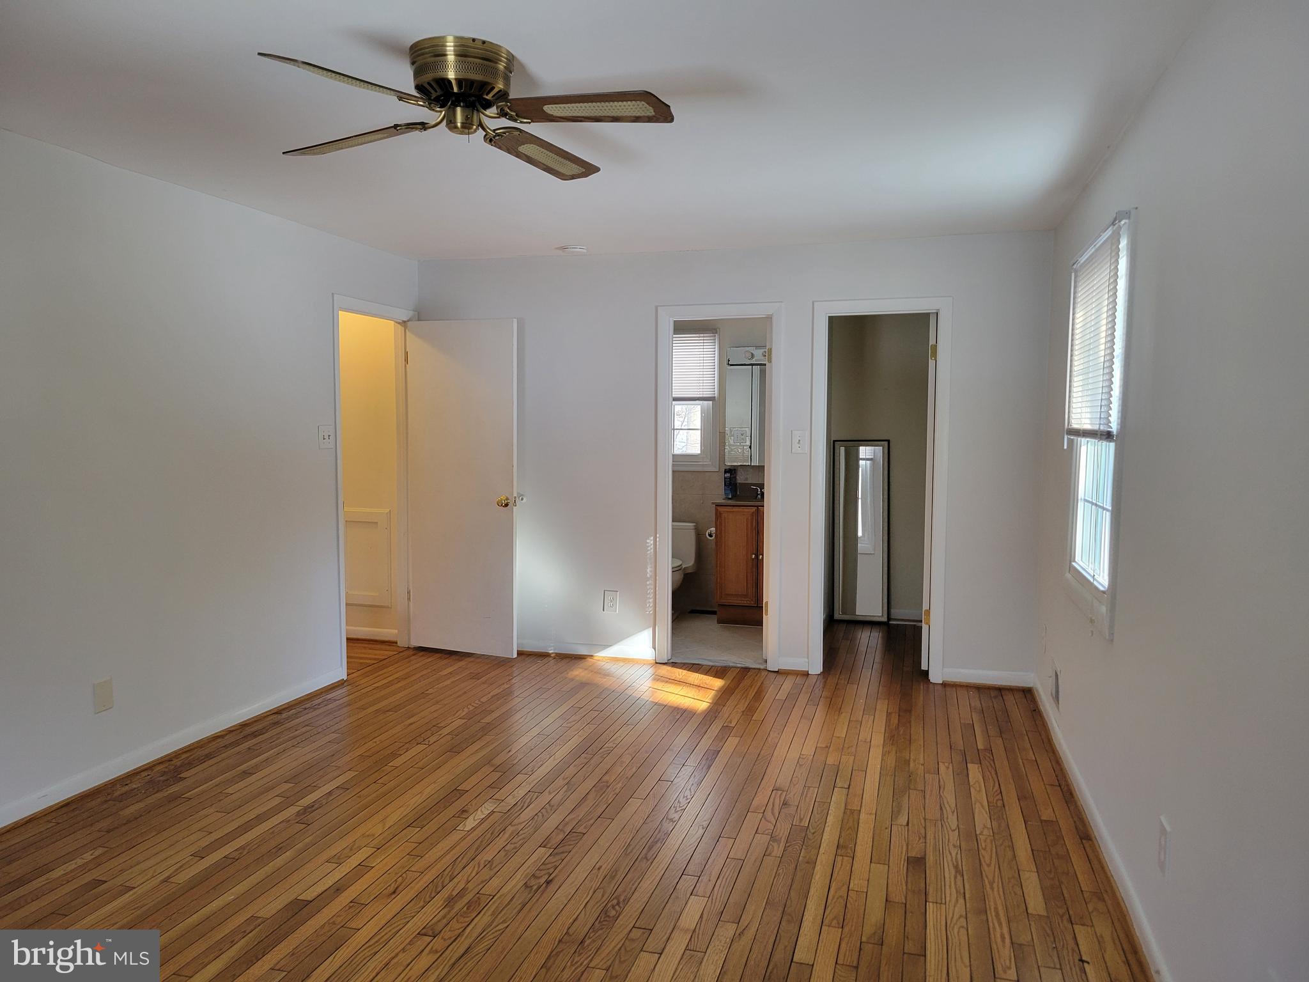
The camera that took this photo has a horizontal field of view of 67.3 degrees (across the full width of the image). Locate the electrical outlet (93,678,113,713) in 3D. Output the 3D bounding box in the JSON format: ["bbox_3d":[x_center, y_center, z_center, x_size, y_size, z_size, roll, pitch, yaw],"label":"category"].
[{"bbox_3d":[-2.167,0.807,3.871,0.010,0.120,0.078,1,4,15],"label":"electrical outlet"}]

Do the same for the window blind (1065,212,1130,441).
[{"bbox_3d":[1.599,-0.550,3.576,0.050,0.720,0.940,1,4,15],"label":"window blind"}]

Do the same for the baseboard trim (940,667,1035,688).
[{"bbox_3d":[1.842,1.032,5.406,0.492,0.090,0.020,1,4,15],"label":"baseboard trim"}]

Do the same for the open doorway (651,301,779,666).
[{"bbox_3d":[0.384,-0.022,5.794,0.737,2.121,0.130,1,4,15],"label":"open doorway"}]

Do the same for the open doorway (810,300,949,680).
[{"bbox_3d":[1.267,0.000,5.552,0.742,2.121,0.130,1,4,15],"label":"open doorway"}]

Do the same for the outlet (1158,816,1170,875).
[{"bbox_3d":[1.313,0.914,2.529,0.010,0.120,0.075,1,4,15],"label":"outlet"}]

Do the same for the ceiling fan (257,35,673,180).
[{"bbox_3d":[-0.528,-1.078,2.692,1.270,0.220,1.270,3,5,28],"label":"ceiling fan"}]

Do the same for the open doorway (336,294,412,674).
[{"bbox_3d":[-1.678,-0.018,5.775,0.130,2.090,0.836,1,4,15],"label":"open doorway"}]

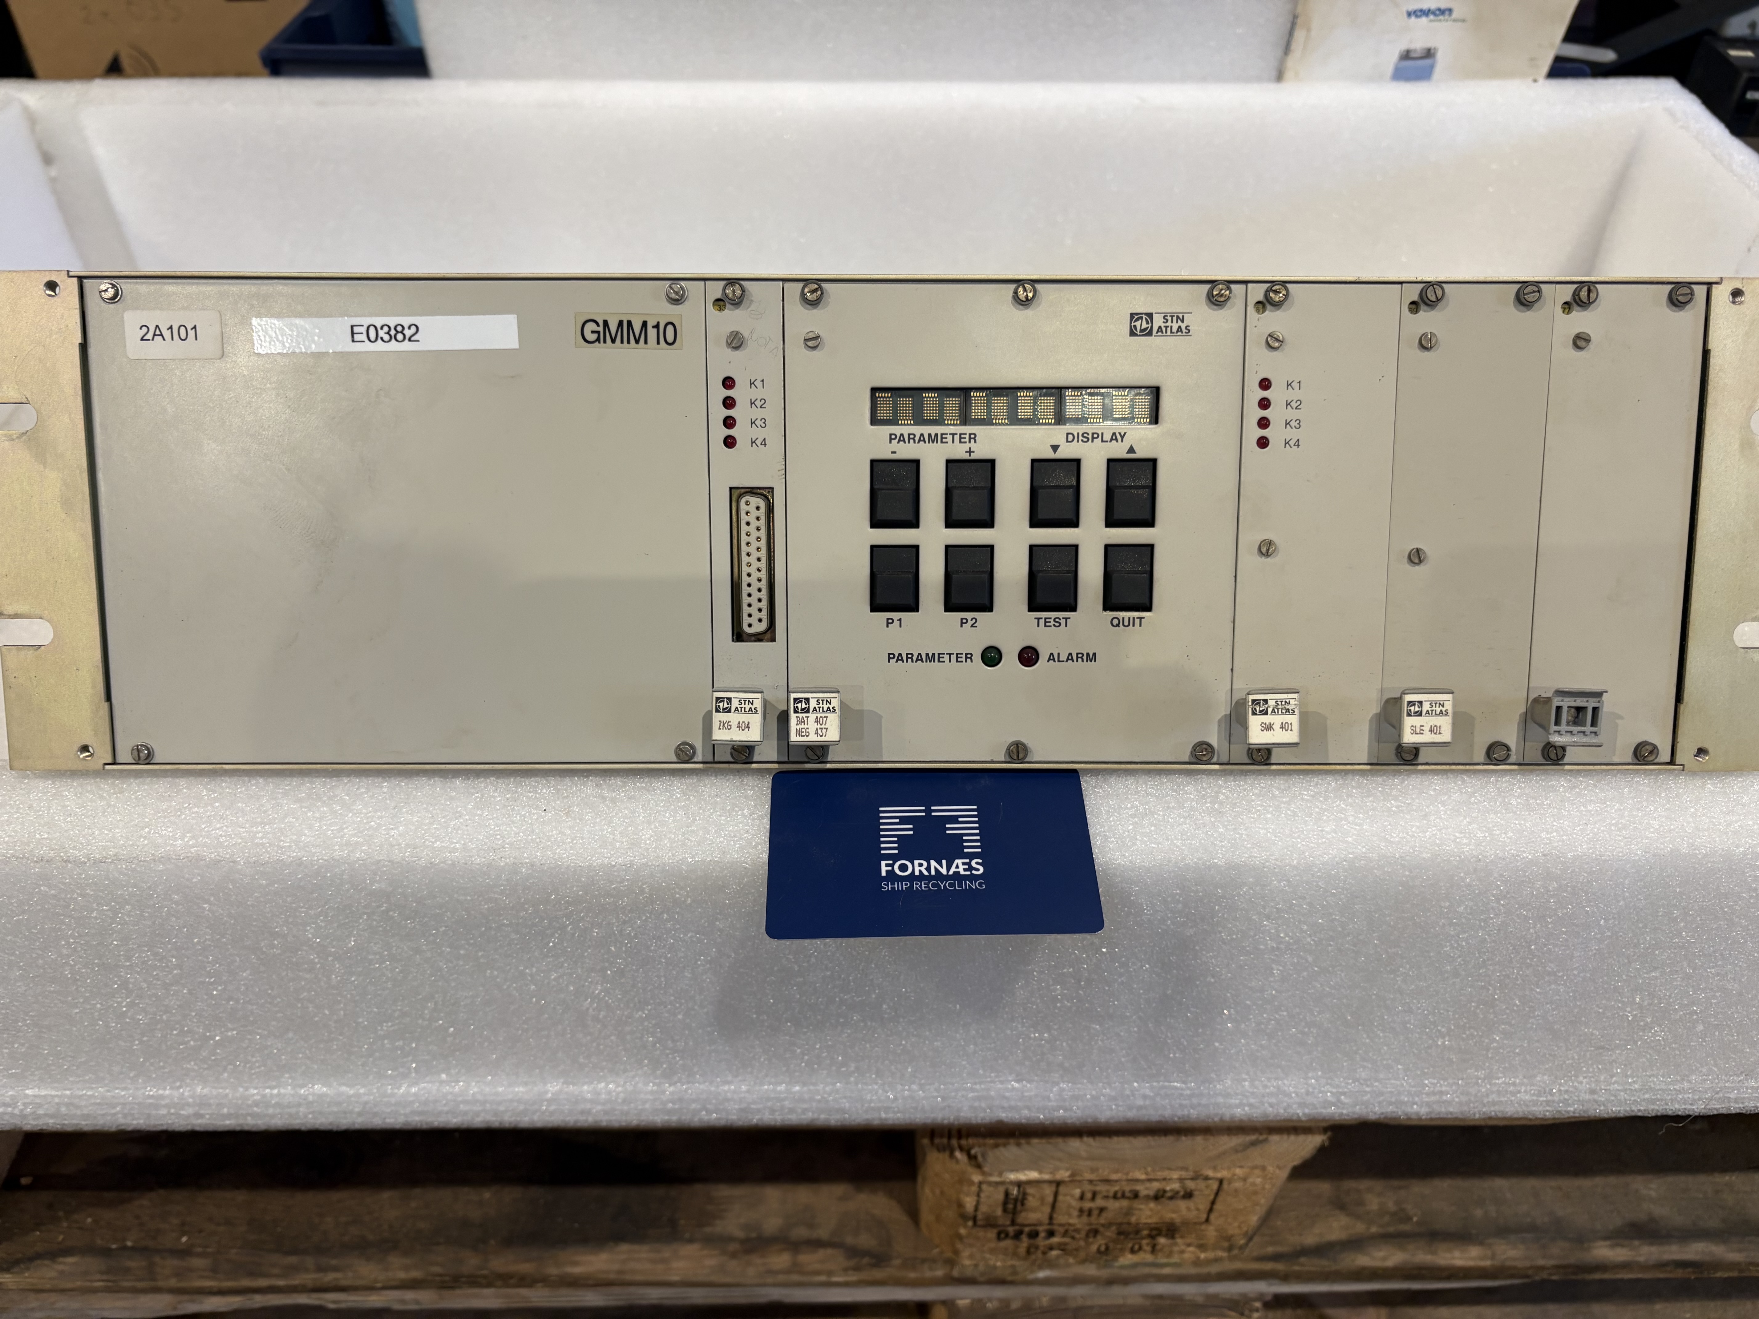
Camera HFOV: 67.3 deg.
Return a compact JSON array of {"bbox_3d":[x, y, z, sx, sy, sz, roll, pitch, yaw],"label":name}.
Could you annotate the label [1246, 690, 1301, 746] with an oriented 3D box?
[{"bbox_3d":[0.105,0.015,0.352,0.013,0.014,0.003,0,7,-1],"label":"label"}]

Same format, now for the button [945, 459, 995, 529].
[{"bbox_3d":[0.024,-0.044,0.354,0.013,0.018,0.005,0,7,-1],"label":"button"}]

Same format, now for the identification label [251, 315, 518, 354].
[{"bbox_3d":[-0.130,-0.085,0.347,0.070,0.009,0.001,0,7,-1],"label":"identification label"}]

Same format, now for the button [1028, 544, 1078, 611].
[{"bbox_3d":[0.047,-0.022,0.357,0.013,0.018,0.005,0,7,-1],"label":"button"}]

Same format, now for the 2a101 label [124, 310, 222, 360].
[{"bbox_3d":[-0.185,-0.085,0.347,0.026,0.013,0.001,0,7,-1],"label":"2a101 label"}]

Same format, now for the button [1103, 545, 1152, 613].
[{"bbox_3d":[0.068,-0.022,0.357,0.013,0.018,0.005,0,7,-1],"label":"button"}]

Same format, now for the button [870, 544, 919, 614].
[{"bbox_3d":[0.004,-0.022,0.356,0.013,0.018,0.005,0,7,-1],"label":"button"}]

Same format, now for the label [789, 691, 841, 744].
[{"bbox_3d":[-0.017,0.015,0.351,0.013,0.014,0.003,0,7,-1],"label":"label"}]

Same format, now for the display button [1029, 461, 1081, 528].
[{"bbox_3d":[0.047,-0.044,0.354,0.013,0.018,0.005,0,7,-1],"label":"display button"}]

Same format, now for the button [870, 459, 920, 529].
[{"bbox_3d":[0.004,-0.044,0.353,0.013,0.018,0.005,0,7,-1],"label":"button"}]

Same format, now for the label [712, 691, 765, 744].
[{"bbox_3d":[-0.037,0.015,0.351,0.014,0.014,0.002,0,7,-1],"label":"label"}]

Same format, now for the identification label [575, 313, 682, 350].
[{"bbox_3d":[-0.066,-0.086,0.348,0.028,0.009,0.001,0,7,-1],"label":"identification label"}]

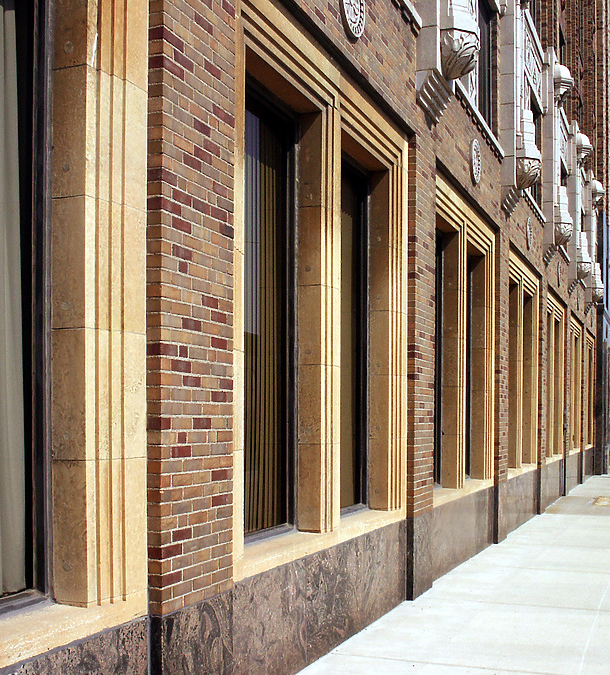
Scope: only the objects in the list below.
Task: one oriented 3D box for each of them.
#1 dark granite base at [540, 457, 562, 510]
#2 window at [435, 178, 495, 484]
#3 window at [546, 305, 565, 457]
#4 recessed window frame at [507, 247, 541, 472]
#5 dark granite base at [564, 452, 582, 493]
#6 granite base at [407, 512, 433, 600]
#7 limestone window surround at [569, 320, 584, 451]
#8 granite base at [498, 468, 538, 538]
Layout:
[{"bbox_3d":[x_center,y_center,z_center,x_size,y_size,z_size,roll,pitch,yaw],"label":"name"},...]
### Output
[{"bbox_3d":[5.241,3.074,19.253,0.150,0.880,4.400,-2,-5,22],"label":"dark granite base"},{"bbox_3d":[1.899,0.093,11.379,0.300,3.550,3.700,-2,-5,22],"label":"window"},{"bbox_3d":[5.281,1.016,20.104,0.200,3.200,3.400,-2,-5,22],"label":"window"},{"bbox_3d":[3.632,0.463,15.732,0.300,3.550,3.700,-2,-5,22],"label":"recessed window frame"},{"bbox_3d":[6.937,3.462,23.511,0.150,0.890,4.400,-2,-5,22],"label":"dark granite base"},{"bbox_3d":[1.101,2.092,8.794,0.100,0.760,0.765,-2,-5,22],"label":"granite base"},{"bbox_3d":[7.079,1.260,24.387,0.300,3.520,3.700,-2,-5,22],"label":"limestone window surround"},{"bbox_3d":[3.508,2.659,14.903,0.150,0.850,4.400,-2,-5,22],"label":"granite base"}]

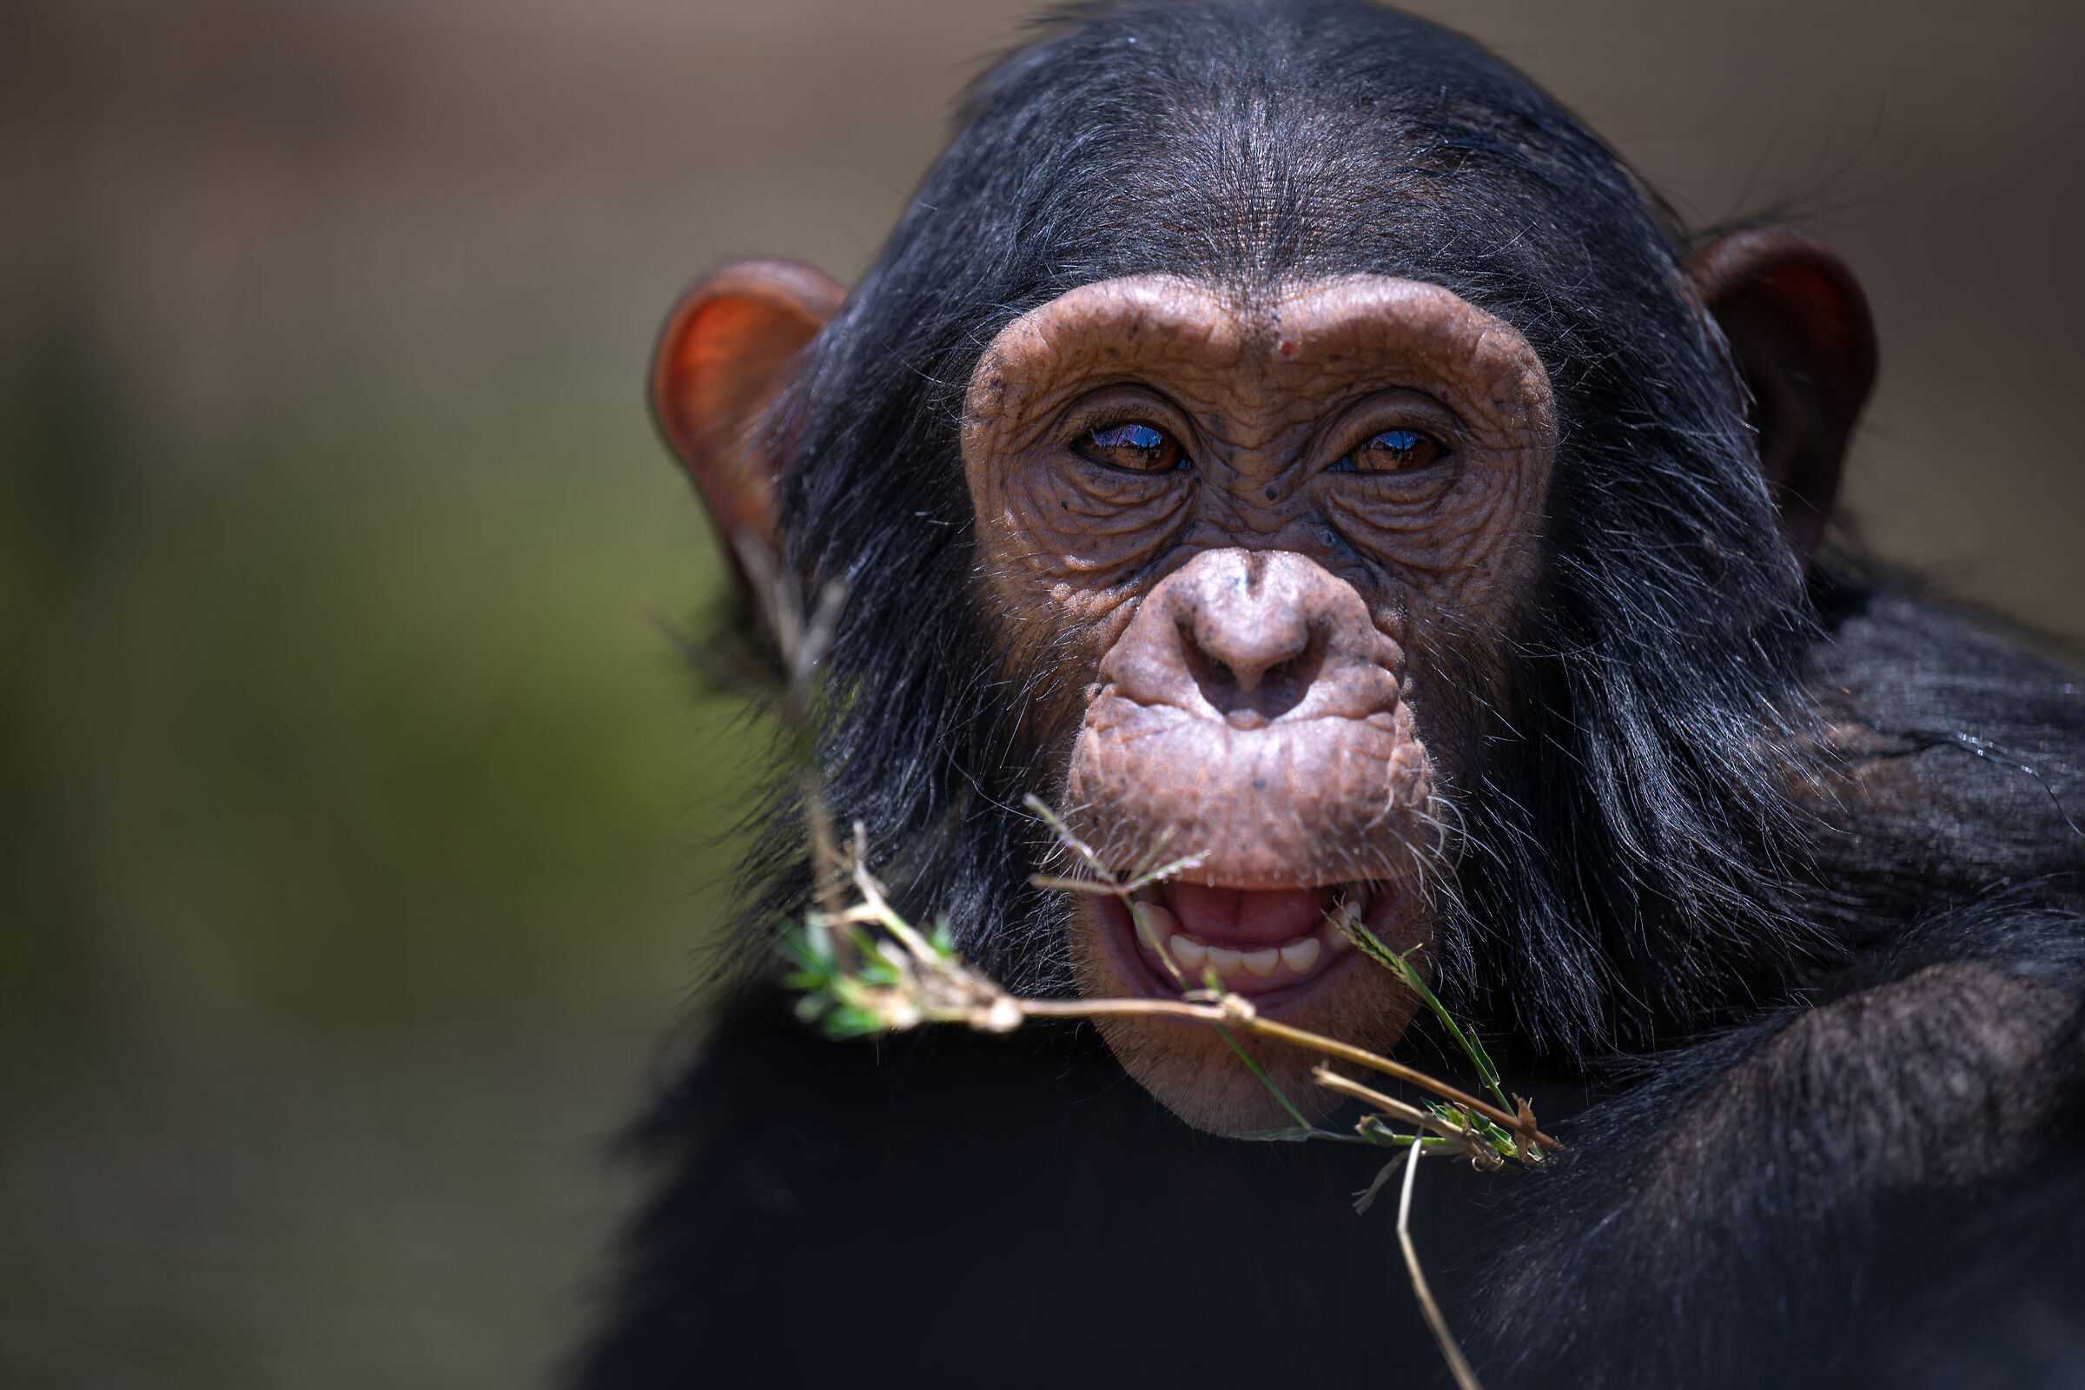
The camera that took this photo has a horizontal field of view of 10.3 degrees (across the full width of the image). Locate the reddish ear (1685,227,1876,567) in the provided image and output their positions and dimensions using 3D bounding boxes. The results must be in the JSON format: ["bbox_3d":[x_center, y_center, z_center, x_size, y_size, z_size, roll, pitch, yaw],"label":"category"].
[{"bbox_3d":[0.132,-0.052,2.080,0.042,0.062,0.027,0,0,-18],"label":"reddish ear"}]

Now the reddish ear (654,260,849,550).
[{"bbox_3d":[-0.052,-0.048,2.080,0.042,0.060,0.027,0,0,20],"label":"reddish ear"}]

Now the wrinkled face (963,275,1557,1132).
[{"bbox_3d":[0.037,0.002,2.000,0.104,0.149,0.090,0,0,2],"label":"wrinkled face"}]

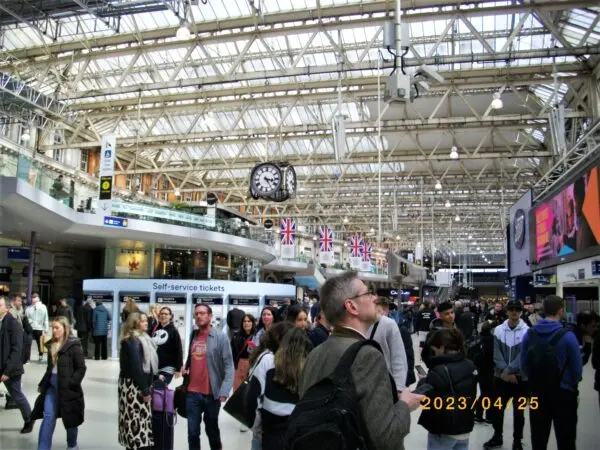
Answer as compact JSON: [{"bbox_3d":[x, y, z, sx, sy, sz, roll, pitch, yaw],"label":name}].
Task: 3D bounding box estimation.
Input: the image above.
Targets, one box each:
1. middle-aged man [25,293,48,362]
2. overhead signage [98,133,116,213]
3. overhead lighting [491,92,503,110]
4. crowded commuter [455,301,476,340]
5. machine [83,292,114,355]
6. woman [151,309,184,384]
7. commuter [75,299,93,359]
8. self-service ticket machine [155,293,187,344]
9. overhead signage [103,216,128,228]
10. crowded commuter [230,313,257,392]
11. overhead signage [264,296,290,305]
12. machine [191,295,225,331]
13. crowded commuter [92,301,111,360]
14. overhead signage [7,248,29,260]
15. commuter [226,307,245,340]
[{"bbox_3d":[-7.369,2.904,18.081,0.600,1.800,0.500,3,-7,-18],"label":"middle-aged man"},{"bbox_3d":[-8.705,-2.374,29.000,0.630,3.600,0.120,2,-7,-5],"label":"overhead signage"},{"bbox_3d":[8.273,-5.200,27.000,0.460,0.720,0.460,1,-7,0],"label":"overhead lighting"},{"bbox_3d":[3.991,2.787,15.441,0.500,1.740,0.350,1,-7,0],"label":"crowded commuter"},{"bbox_3d":[-6.068,2.998,19.594,0.980,1.940,0.700,0,-7,5],"label":"machine"},{"bbox_3d":[-1.737,1.906,8.449,0.460,1.630,0.320,-2,-7,21],"label":"woman"},{"bbox_3d":[-6.241,2.986,18.575,0.400,1.720,0.500,7,-9,-40],"label":"commuter"},{"bbox_3d":[-3.926,3.047,19.694,0.980,1.940,0.700,0,-7,5],"label":"self-service ticket machine"},{"bbox_3d":[-11.139,-0.177,39.030,0.150,0.520,1.720,-4,-9,37],"label":"overhead signage"},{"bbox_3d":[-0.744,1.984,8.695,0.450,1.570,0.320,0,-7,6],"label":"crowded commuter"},{"bbox_3d":[-0.596,2.209,18.640,0.860,0.220,0.080,2,-7,-5],"label":"overhead signage"},{"bbox_3d":[-2.675,2.982,18.735,0.900,1.900,0.600,2,-7,-5],"label":"machine"},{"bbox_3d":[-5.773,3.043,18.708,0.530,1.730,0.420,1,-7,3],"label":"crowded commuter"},{"bbox_3d":[-12.684,1.334,29.000,1.080,0.520,0.120,2,-7,-9],"label":"overhead signage"},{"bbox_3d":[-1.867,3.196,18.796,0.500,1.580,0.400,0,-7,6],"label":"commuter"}]

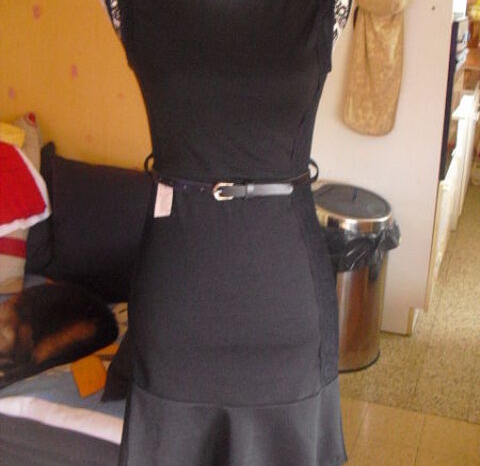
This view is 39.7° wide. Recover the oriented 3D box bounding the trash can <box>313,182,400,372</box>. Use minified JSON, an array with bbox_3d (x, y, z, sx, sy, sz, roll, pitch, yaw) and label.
[{"bbox_3d":[0.434,0.189,2.764,0.345,0.690,0.345,0,16,0],"label":"trash can"}]

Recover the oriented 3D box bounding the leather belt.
[{"bbox_3d":[-0.015,-0.097,1.081,0.265,0.042,0.200,0,16,-2],"label":"leather belt"}]

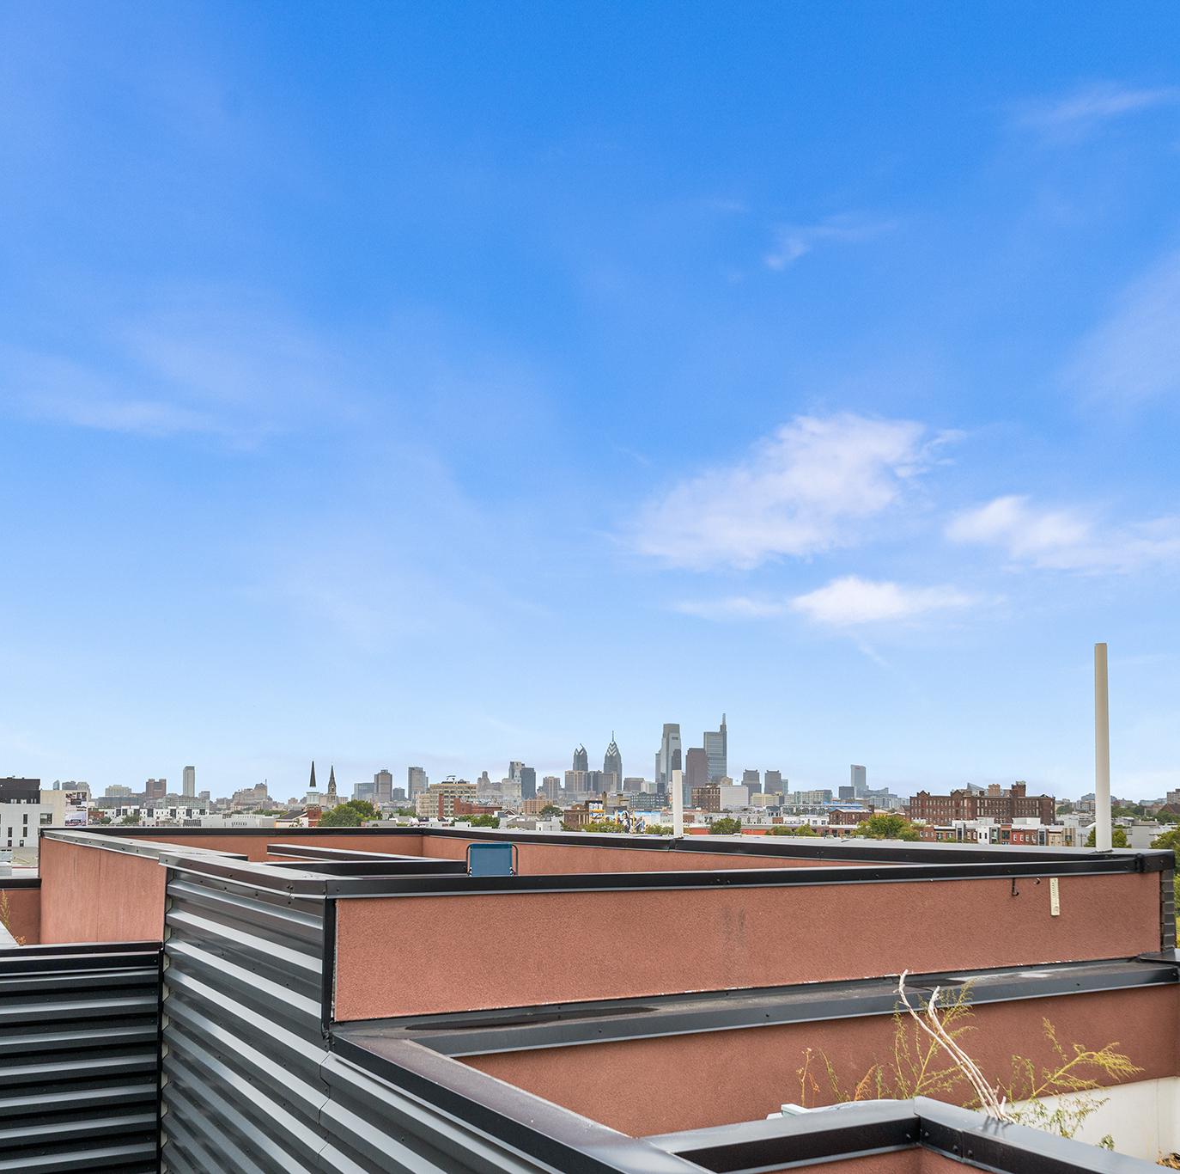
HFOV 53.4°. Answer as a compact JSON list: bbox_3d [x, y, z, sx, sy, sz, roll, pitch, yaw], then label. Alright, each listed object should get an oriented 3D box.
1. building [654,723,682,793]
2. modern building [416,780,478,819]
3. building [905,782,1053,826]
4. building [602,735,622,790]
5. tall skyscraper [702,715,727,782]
[{"bbox_3d":[257.640,581.240,3726.150,50.000,297.000,46.000,5,-12,-26],"label":"building"},{"bbox_3d":[-120.770,185.410,995.710,44.000,43.000,36.000,5,-12,-26],"label":"modern building"},{"bbox_3d":[192.980,110.150,578.810,52.000,29.000,43.000,5,-12,-26],"label":"building"},{"bbox_3d":[77.760,618.020,3880.320,44.000,286.000,44.000,5,-12,-26],"label":"building"},{"bbox_3d":[402.520,577.800,3795.220,57.000,340.000,46.000,5,-12,-26],"label":"tall skyscraper"}]

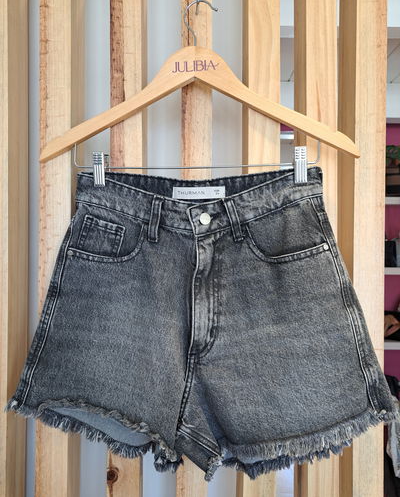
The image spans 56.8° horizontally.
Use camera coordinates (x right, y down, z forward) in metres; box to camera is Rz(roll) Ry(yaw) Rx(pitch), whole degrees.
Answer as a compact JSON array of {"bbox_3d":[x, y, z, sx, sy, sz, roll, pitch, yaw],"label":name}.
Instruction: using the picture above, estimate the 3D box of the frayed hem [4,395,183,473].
[{"bbox_3d":[-0.147,0.255,0.510,0.243,0.108,0.050,0,0,5],"label":"frayed hem"}]

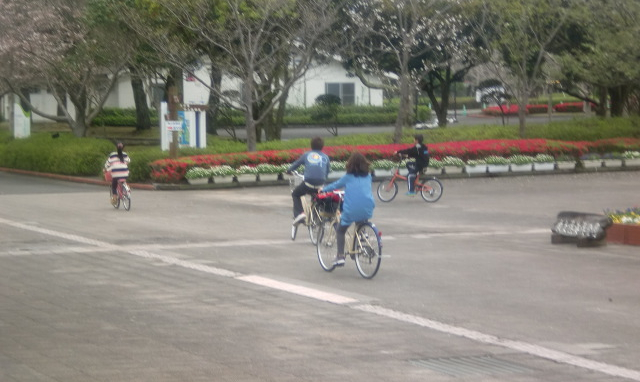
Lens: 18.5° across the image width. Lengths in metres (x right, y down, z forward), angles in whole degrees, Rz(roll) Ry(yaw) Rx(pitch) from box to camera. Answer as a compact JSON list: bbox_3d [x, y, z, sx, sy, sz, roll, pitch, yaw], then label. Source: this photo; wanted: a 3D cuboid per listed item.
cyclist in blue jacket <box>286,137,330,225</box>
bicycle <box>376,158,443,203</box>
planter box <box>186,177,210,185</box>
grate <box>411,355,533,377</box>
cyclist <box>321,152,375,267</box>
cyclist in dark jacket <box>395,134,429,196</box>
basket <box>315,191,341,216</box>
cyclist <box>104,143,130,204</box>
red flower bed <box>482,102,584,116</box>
[{"bbox_3d":[-0.172,-0.157,29.300,0.500,1.360,0.680,-2,3,-18],"label":"cyclist in blue jacket"},{"bbox_3d":[1.925,-0.225,42.000,1.500,0.970,0.520,0,3,23],"label":"bicycle"},{"bbox_3d":[-3.075,-0.240,49.600,0.580,0.210,0.250,-2,3,-30],"label":"planter box"},{"bbox_3d":[1.214,1.409,15.700,0.700,0.040,1.050,-2,3,-18],"label":"grate"},{"bbox_3d":[0.338,0.234,24.100,0.470,1.400,0.660,-2,3,-25],"label":"cyclist"},{"bbox_3d":[1.961,-0.568,42.000,0.700,1.320,0.460,0,3,23],"label":"cyclist in dark jacket"},{"bbox_3d":[0.107,0.161,24.600,0.340,0.270,0.270,-2,3,-25],"label":"basket"},{"bbox_3d":[-4.102,-0.334,39.700,0.440,1.260,0.600,-1,3,-17],"label":"cyclist"},{"bbox_3d":[12.201,-4.715,112.000,5.900,0.700,1.800,-2,3,-18],"label":"red flower bed"}]

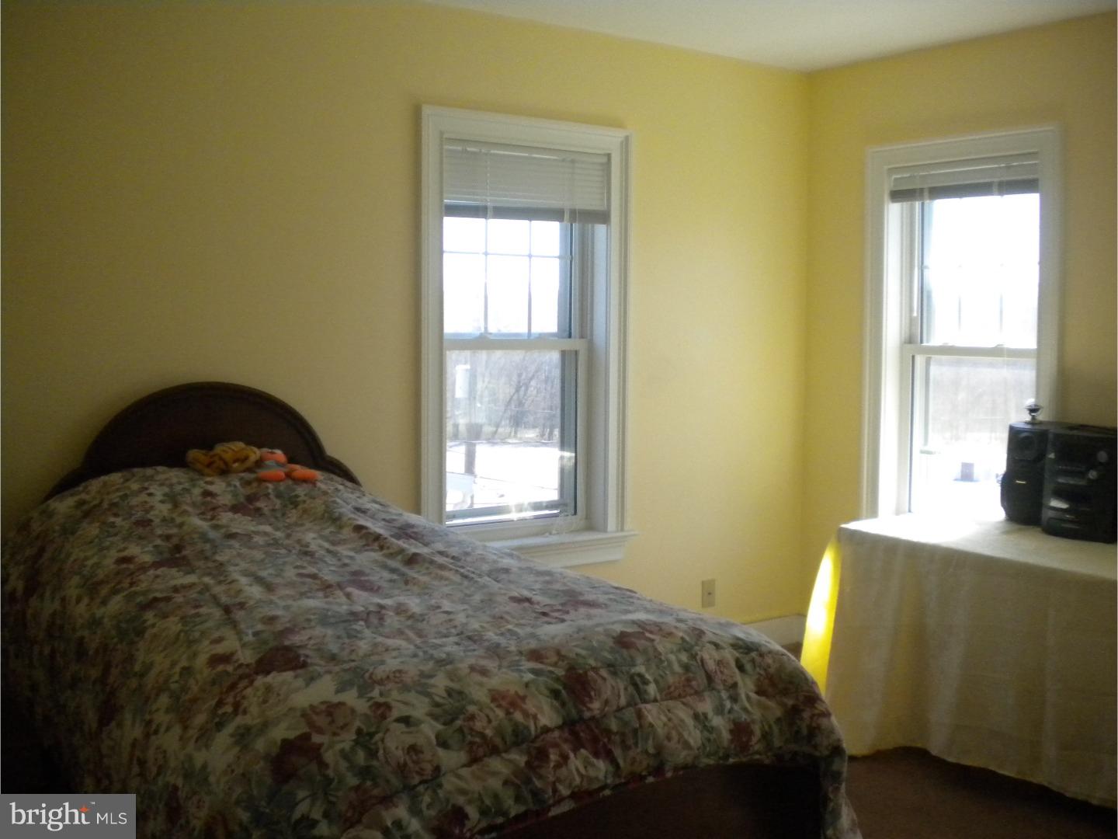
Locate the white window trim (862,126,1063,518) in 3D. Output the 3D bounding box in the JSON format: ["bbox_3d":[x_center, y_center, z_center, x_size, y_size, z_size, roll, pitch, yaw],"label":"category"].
[{"bbox_3d":[1.510,-0.263,4.314,0.140,1.580,0.825,-4,7,-38],"label":"white window trim"}]

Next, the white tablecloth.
[{"bbox_3d":[1.575,0.717,3.567,0.800,0.690,1.250,-4,7,-38],"label":"white tablecloth"}]

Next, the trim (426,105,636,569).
[{"bbox_3d":[-0.109,-0.240,4.001,0.905,1.590,0.140,-4,7,-38],"label":"trim"}]

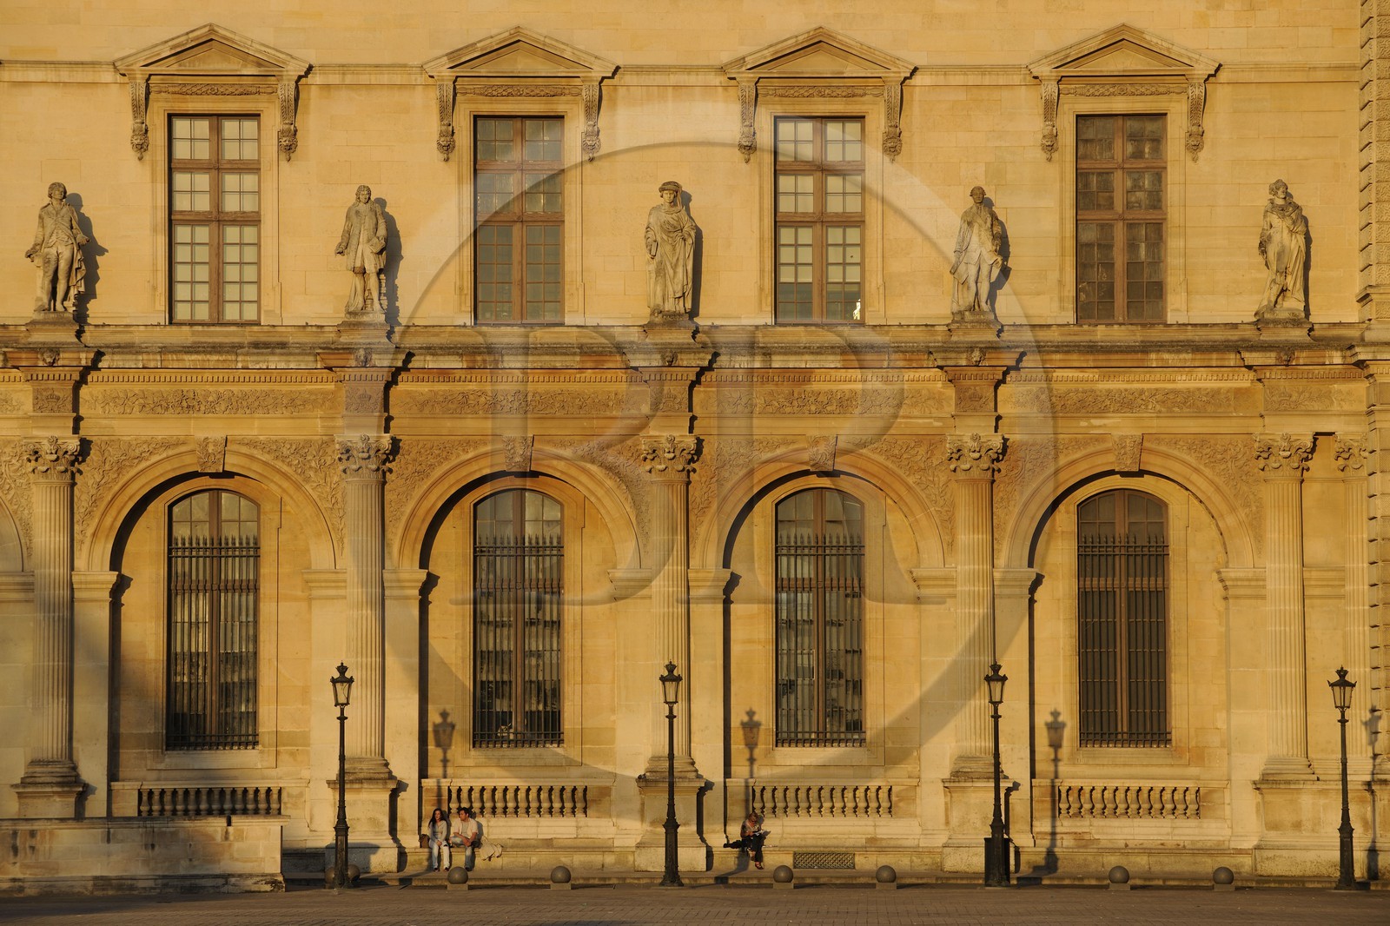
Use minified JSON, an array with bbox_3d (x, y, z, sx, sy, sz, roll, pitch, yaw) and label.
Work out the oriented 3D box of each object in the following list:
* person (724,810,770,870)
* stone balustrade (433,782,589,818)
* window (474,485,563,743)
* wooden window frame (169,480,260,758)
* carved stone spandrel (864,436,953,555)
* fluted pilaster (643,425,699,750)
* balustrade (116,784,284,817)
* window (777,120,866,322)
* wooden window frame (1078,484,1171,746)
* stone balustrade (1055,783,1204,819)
[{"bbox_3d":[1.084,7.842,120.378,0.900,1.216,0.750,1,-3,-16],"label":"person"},{"bbox_3d":[-3.754,6.872,118.436,3.442,0.776,0.350,0,-3,-3],"label":"stone balustrade"},{"bbox_3d":[-3.641,3.170,119.100,1.898,5.359,0.200,0,-3,-3],"label":"window"},{"bbox_3d":[-9.993,3.247,120.057,1.945,5.459,0.200,0,-3,-1],"label":"wooden window frame"},{"bbox_3d":[4.256,0.649,115.459,1.774,2.379,0.200,0,-3,0],"label":"carved stone spandrel"},{"bbox_3d":[-0.498,2.767,118.062,1.153,6.774,0.500,0,-3,-3],"label":"fluted pilaster"},{"bbox_3d":[-10.175,6.972,119.483,3.650,0.749,0.350,0,-3,-1],"label":"balustrade"},{"bbox_3d":[2.621,-5.102,121.504,1.937,4.373,0.200,0,-3,0],"label":"window"},{"bbox_3d":[9.021,3.257,121.913,1.923,5.417,0.300,0,-3,-1],"label":"wooden window frame"},{"bbox_3d":[8.945,6.988,119.673,3.012,0.784,0.300,0,-3,-1],"label":"stone balustrade"}]

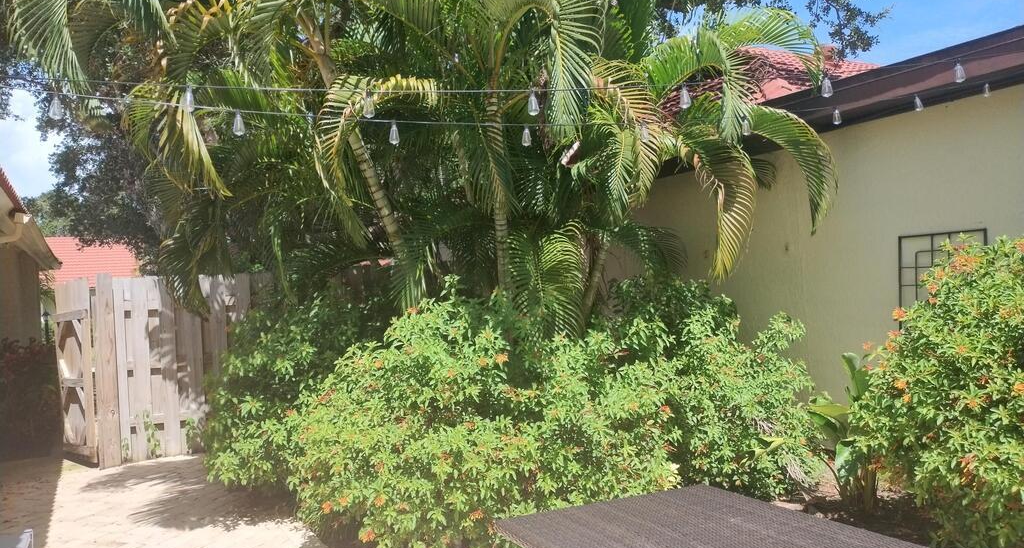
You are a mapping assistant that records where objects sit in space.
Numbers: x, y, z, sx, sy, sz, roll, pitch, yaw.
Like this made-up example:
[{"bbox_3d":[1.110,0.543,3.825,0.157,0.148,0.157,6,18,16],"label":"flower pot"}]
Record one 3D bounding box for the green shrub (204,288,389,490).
[{"bbox_3d":[-1.923,0.931,6.634,1.500,1.600,1.500,-1,-1,-18],"label":"green shrub"}]

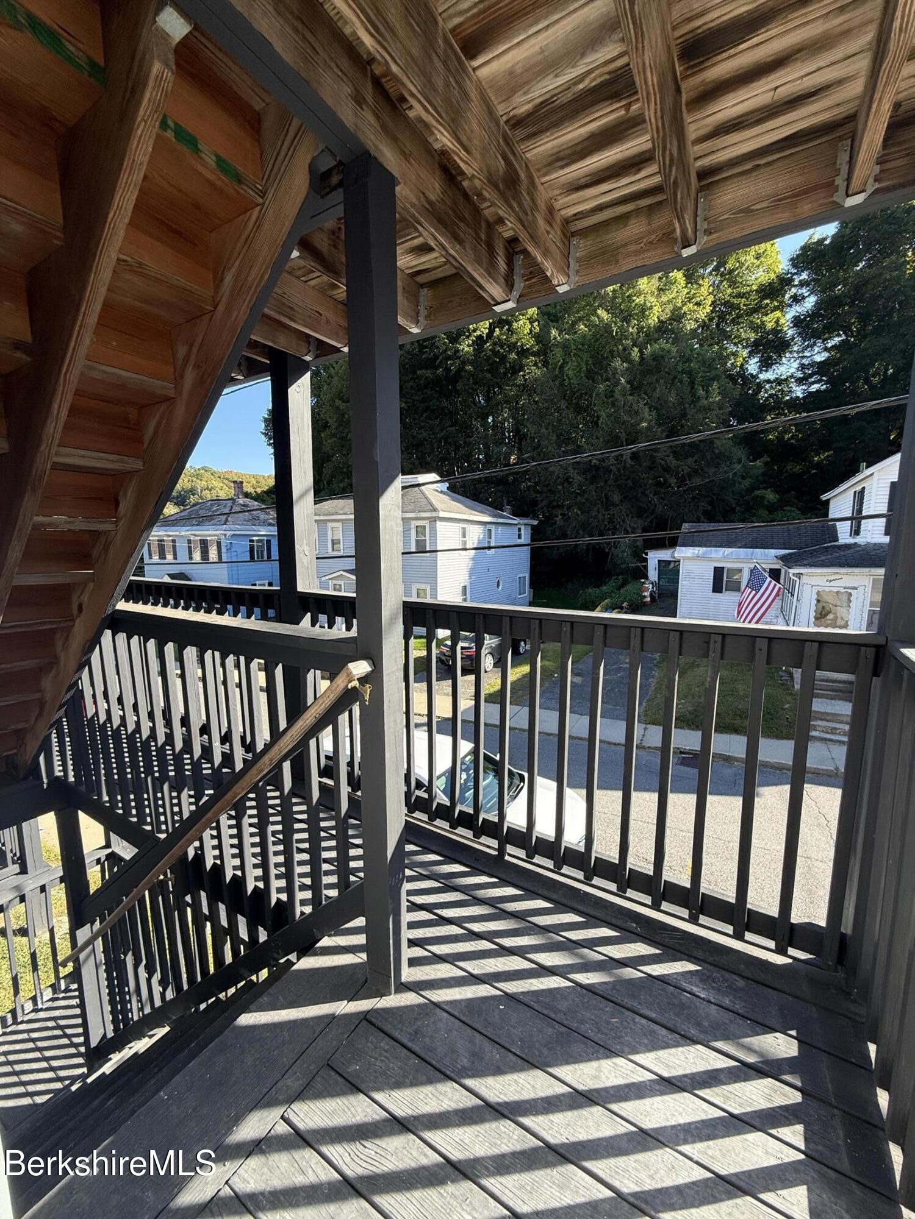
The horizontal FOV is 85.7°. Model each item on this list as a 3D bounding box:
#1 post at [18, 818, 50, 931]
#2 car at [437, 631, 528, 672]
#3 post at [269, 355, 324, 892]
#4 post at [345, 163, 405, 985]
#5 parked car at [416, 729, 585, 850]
[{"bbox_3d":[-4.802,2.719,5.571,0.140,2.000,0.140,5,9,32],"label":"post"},{"bbox_3d":[1.035,1.295,18.936,1.840,1.460,4.850,5,9,31],"label":"car"},{"bbox_3d":[-0.880,-0.096,2.751,0.140,2.440,0.140,5,9,32],"label":"post"},{"bbox_3d":[-0.219,0.025,1.407,0.090,2.300,0.090,5,9,32],"label":"post"},{"bbox_3d":[-0.279,2.863,7.207,4.350,1.600,1.800,4,9,26],"label":"parked car"}]

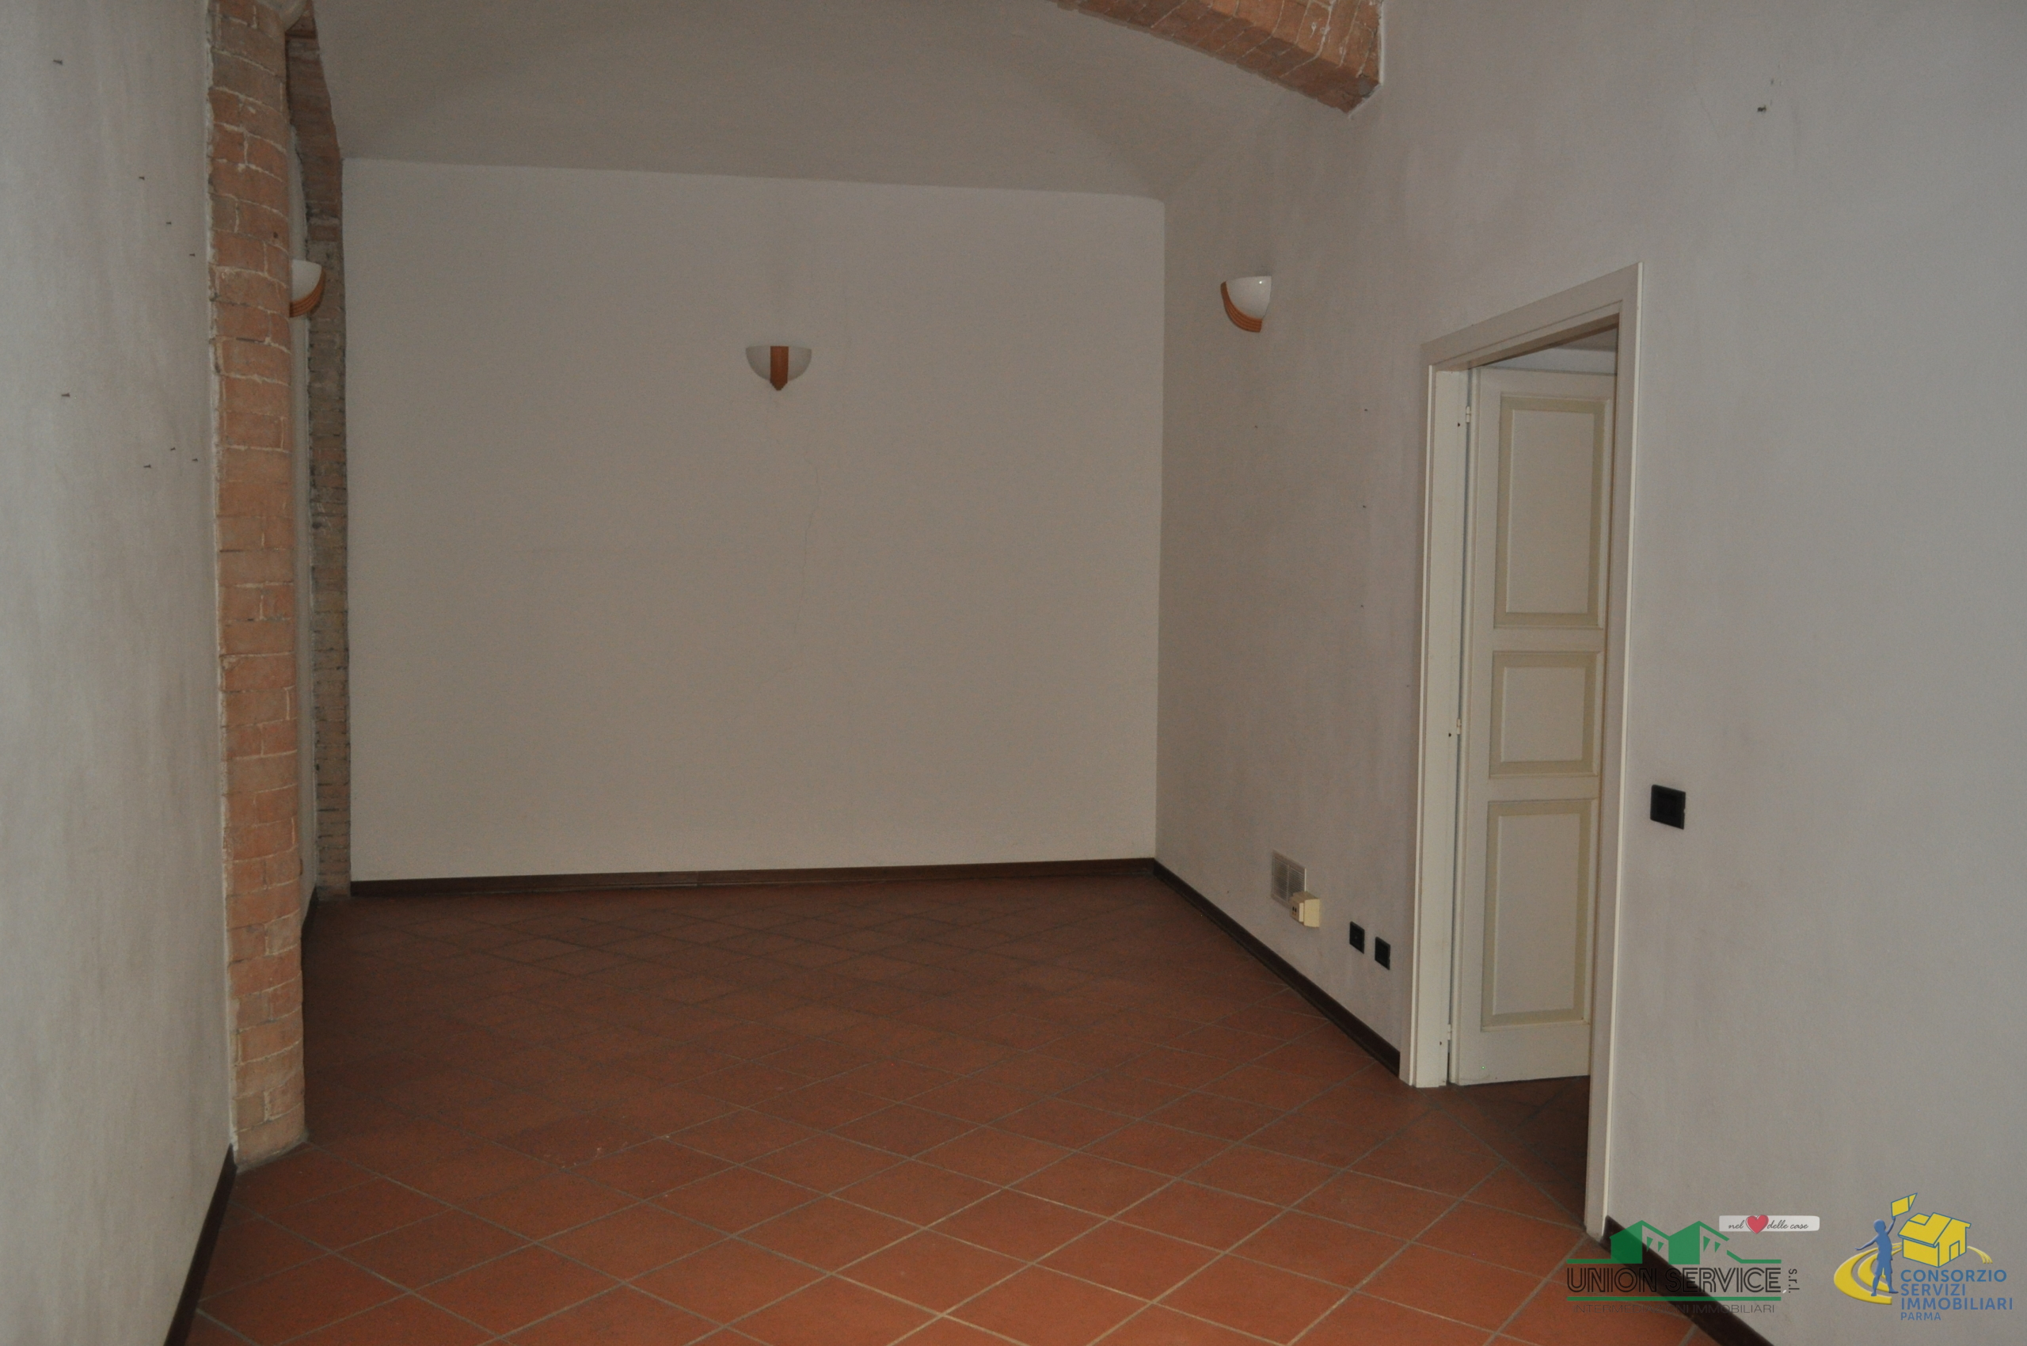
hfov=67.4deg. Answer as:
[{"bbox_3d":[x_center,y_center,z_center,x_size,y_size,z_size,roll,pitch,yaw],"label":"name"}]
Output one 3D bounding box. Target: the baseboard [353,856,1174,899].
[{"bbox_3d":[-1.180,1.004,7.448,3.869,0.077,0.015,0,3,-11],"label":"baseboard"}]

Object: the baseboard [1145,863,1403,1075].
[{"bbox_3d":[0.952,1.096,6.204,0.015,0.077,3.248,0,3,-8],"label":"baseboard"}]

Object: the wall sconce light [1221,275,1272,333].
[{"bbox_3d":[0.913,-1.446,6.030,0.152,0.197,0.308,0,3,-8],"label":"wall sconce light"}]

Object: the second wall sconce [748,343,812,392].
[{"bbox_3d":[-1.123,-1.452,7.244,0.308,0.197,0.152,0,3,-11],"label":"second wall sconce"}]

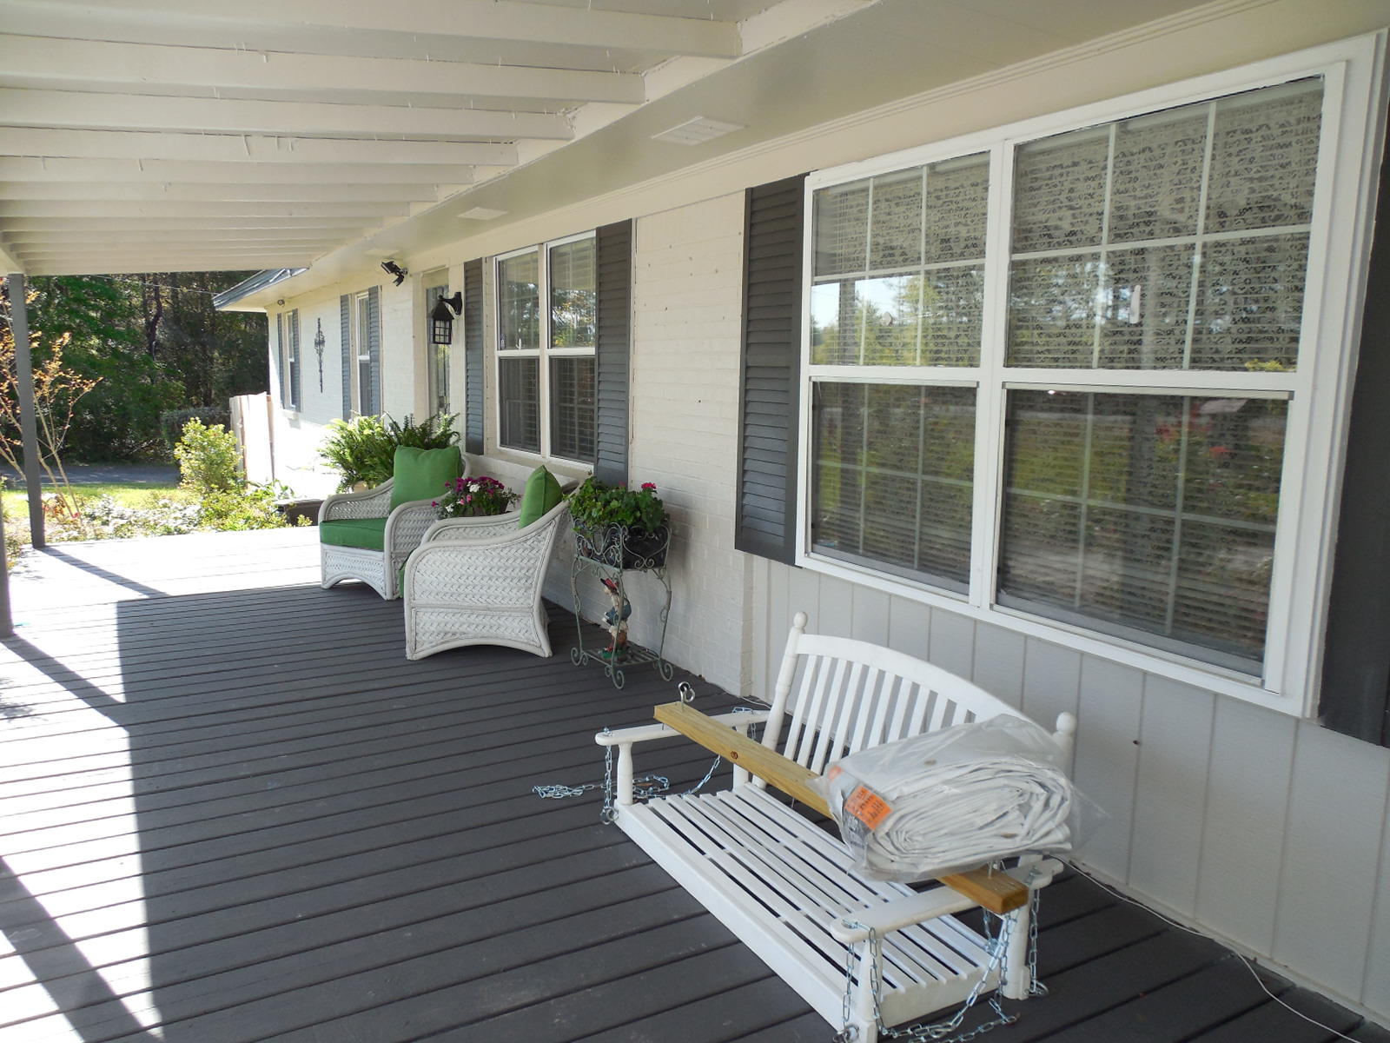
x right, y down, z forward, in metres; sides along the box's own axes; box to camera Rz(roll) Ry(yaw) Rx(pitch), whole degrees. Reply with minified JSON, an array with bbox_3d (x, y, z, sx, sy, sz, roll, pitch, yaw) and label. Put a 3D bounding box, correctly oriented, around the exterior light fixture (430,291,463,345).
[{"bbox_3d":[-1.836,-1.492,7.398,0.215,0.374,0.170,-4,10,-30],"label":"exterior light fixture"}]

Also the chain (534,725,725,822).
[{"bbox_3d":[-0.238,0.740,3.221,0.500,0.290,0.390,-5,10,-30],"label":"chain"}]

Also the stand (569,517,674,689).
[{"bbox_3d":[-0.324,0.345,4.473,0.270,0.680,0.450,-5,10,-30],"label":"stand"}]

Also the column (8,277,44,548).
[{"bbox_3d":[-4.951,-0.795,7.446,0.095,2.000,0.095,-4,10,-30],"label":"column"}]

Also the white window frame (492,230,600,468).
[{"bbox_3d":[-0.939,-1.036,6.237,0.080,1.300,1.740,-4,10,-30],"label":"white window frame"}]

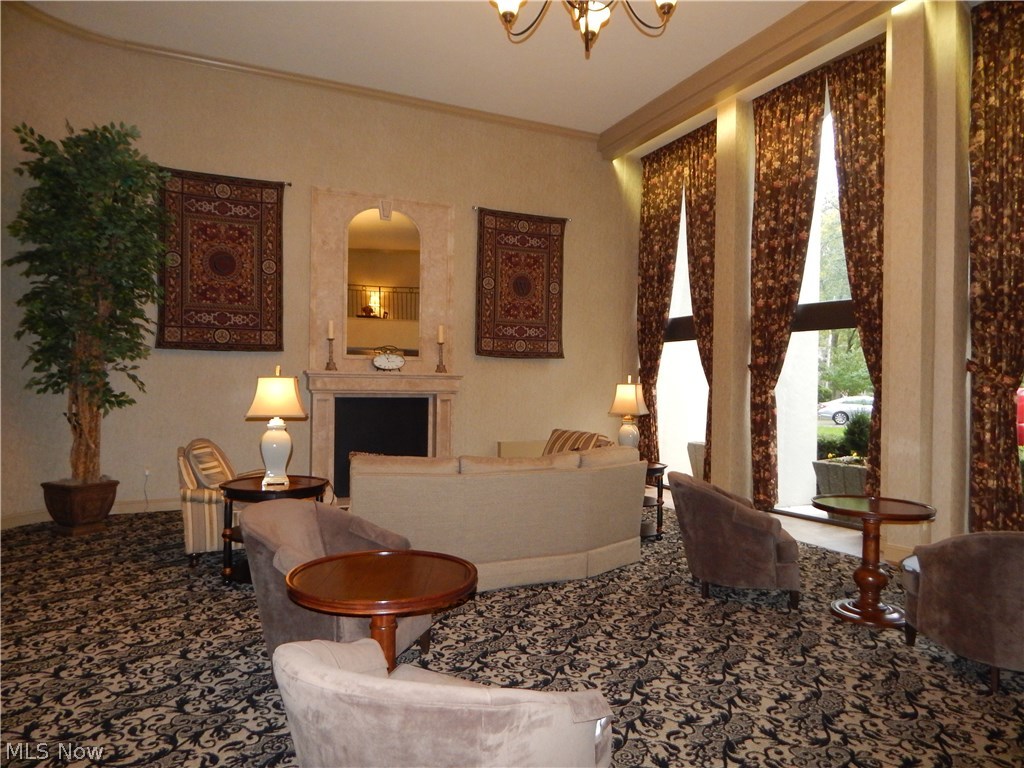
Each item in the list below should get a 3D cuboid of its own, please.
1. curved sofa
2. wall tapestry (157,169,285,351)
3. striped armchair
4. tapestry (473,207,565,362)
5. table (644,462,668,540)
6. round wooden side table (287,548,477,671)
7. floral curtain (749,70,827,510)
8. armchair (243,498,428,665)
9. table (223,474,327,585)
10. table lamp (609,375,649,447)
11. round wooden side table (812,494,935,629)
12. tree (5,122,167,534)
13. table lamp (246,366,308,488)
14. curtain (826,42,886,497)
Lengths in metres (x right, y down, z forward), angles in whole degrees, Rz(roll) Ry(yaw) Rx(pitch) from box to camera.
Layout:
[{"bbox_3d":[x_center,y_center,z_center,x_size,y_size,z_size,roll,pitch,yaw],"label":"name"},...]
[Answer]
[{"bbox_3d":[-0.136,0.926,4.872,2.254,0.880,1.120,1,0,-25],"label":"curved sofa"},{"bbox_3d":[-3.073,-1.295,6.946,1.231,1.856,0.040,1,0,-25],"label":"wall tapestry"},{"bbox_3d":[-2.201,0.916,5.311,0.795,0.923,0.767,1,0,-10],"label":"striped armchair"},{"bbox_3d":[0.131,-1.349,8.861,1.341,1.960,0.030,1,0,-26],"label":"tapestry"},{"bbox_3d":[1.074,1.055,5.750,0.680,0.650,0.680,1,0,-25],"label":"table"},{"bbox_3d":[-0.501,1.068,2.499,0.692,0.690,0.692,1,0,0],"label":"round wooden side table"},{"bbox_3d":[3.117,-0.944,7.299,0.200,4.785,1.037,1,0,-26],"label":"floral curtain"},{"bbox_3d":[-0.885,0.963,3.080,0.770,0.790,0.770,1,0,18],"label":"armchair"},{"bbox_3d":[-1.704,1.058,4.700,0.746,0.682,0.746,1,0,-26],"label":"table"},{"bbox_3d":[1.076,0.341,5.964,0.320,0.838,0.250,1,0,28],"label":"table lamp"},{"bbox_3d":[2.168,1.060,3.922,0.655,0.668,0.655,1,0,0],"label":"round wooden side table"},{"bbox_3d":[-3.829,-0.517,5.969,1.300,3.680,1.250,1,0,-25],"label":"tree"},{"bbox_3d":[-1.628,0.286,4.550,0.420,0.830,0.380,1,0,-16],"label":"table lamp"},{"bbox_3d":[3.479,-0.930,6.518,0.200,4.785,0.710,1,0,-26],"label":"curtain"}]

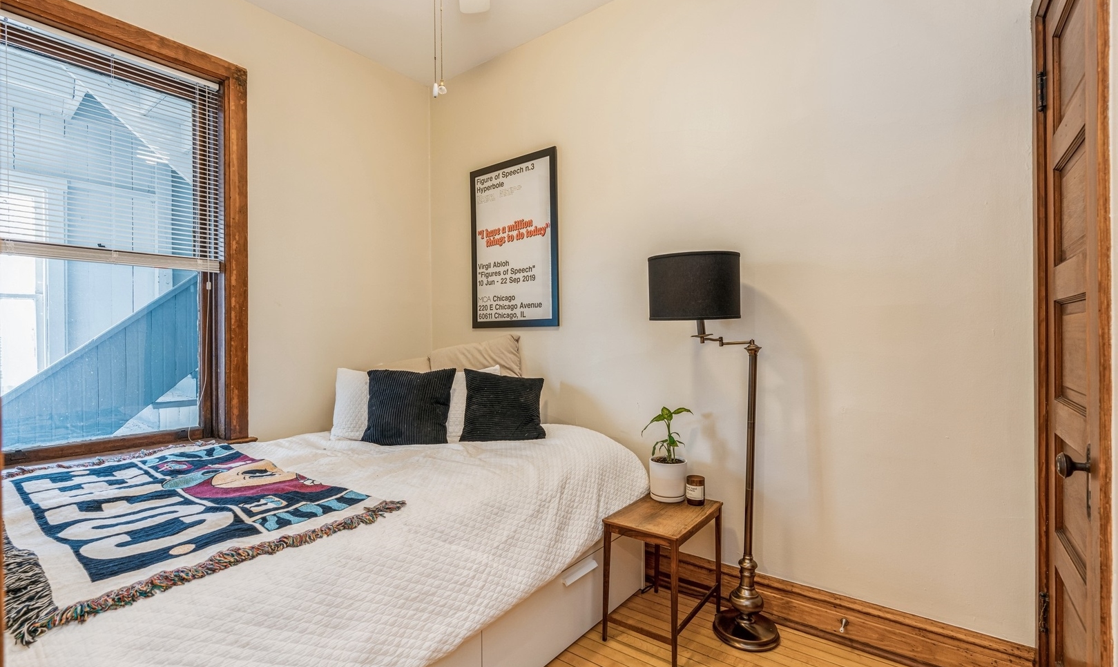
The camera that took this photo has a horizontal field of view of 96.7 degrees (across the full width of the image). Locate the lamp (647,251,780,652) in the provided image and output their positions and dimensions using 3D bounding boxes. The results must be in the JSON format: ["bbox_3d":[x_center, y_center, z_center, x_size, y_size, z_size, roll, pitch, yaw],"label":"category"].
[{"bbox_3d":[0.615,0.442,1.974,0.498,1.488,0.353,0,0,1],"label":"lamp"}]

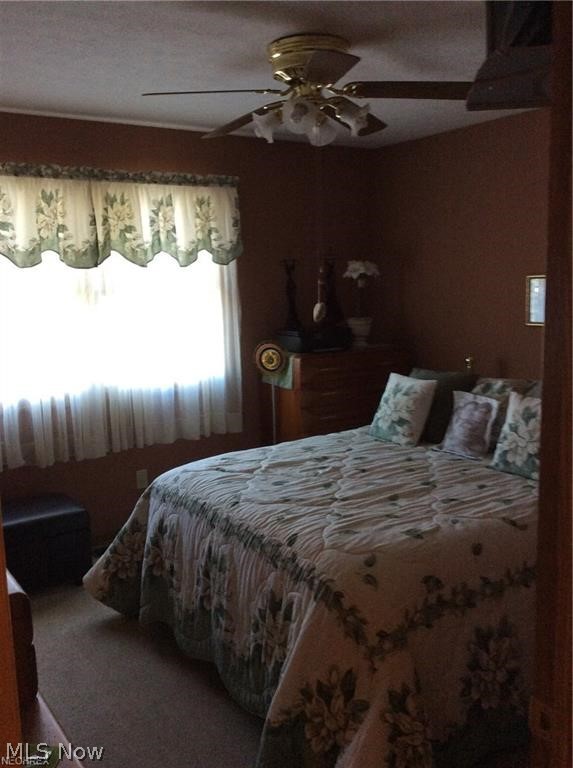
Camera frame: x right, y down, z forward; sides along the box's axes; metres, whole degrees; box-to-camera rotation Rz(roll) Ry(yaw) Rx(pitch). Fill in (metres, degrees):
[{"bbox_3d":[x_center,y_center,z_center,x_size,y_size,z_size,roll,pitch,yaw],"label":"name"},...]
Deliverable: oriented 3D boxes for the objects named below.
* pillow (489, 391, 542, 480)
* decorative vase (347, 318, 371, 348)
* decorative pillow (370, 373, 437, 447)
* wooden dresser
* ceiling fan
[{"bbox_3d":[1.169,0.236,3.284,0.140,0.390,0.420,18,-4,-35],"label":"pillow"},{"bbox_3d":[0.468,-0.329,4.525,0.165,0.205,0.165,-1,9,0],"label":"decorative vase"},{"bbox_3d":[0.671,0.131,4.085,0.140,0.385,0.430,21,-3,-30],"label":"decorative pillow"},{"bbox_3d":[0.337,0.323,4.644,0.850,1.130,0.460,-7,10,-32],"label":"wooden dresser"},{"bbox_3d":[0.070,-1.076,2.689,1.280,0.380,1.280,-7,10,-32],"label":"ceiling fan"}]

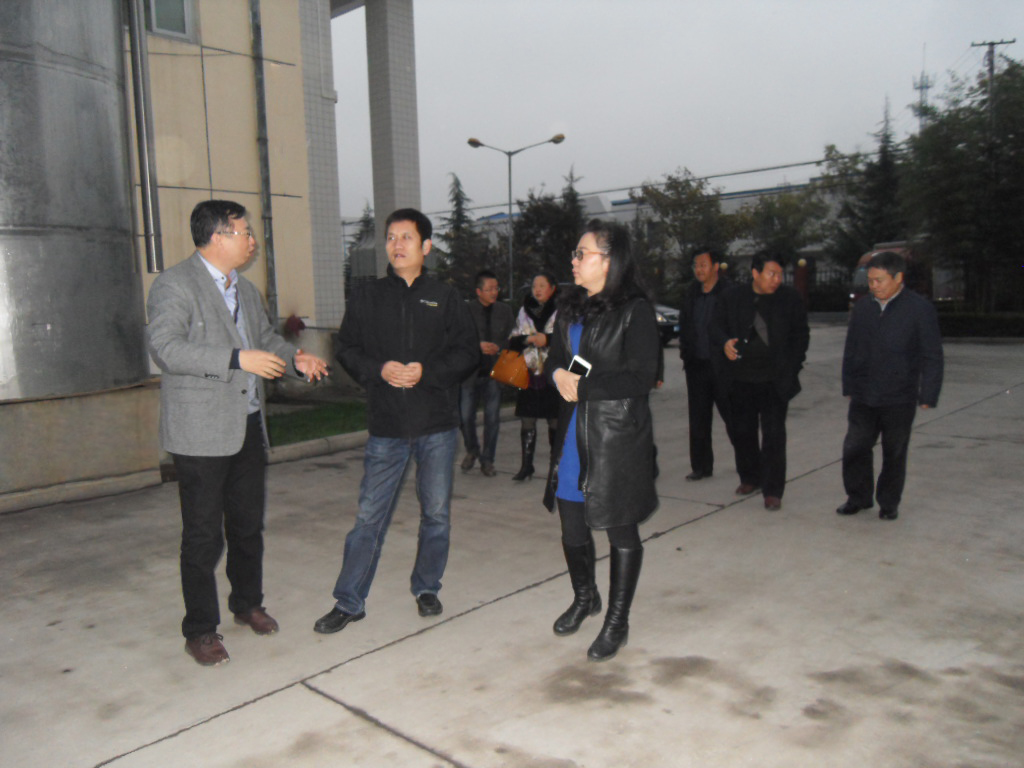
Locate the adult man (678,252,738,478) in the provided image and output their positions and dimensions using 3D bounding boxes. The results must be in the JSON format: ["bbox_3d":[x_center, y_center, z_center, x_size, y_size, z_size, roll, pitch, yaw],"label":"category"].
[{"bbox_3d":[1.475,-0.157,6.162,0.540,1.690,0.500,2,7,30],"label":"adult man"}]

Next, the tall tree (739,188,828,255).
[{"bbox_3d":[12.891,-6.160,39.312,4.400,6.312,4.400,0,6,18],"label":"tall tree"}]

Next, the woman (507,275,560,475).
[{"bbox_3d":[0.178,-0.062,6.554,0.500,1.630,0.420,1,7,30],"label":"woman"}]

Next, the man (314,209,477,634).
[{"bbox_3d":[-0.484,0.152,3.530,0.650,1.730,0.450,-1,6,6],"label":"man"}]

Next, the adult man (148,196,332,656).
[{"bbox_3d":[-1.068,0.167,3.235,0.570,1.740,0.530,3,7,39],"label":"adult man"}]

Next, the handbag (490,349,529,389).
[{"bbox_3d":[-0.015,-0.121,6.250,0.290,0.280,0.140,19,6,14],"label":"handbag"}]

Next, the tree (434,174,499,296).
[{"bbox_3d":[-1.902,-5.133,33.320,3.000,6.462,3.000,-2,6,-3],"label":"tree"}]

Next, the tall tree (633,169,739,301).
[{"bbox_3d":[7.315,-5.591,34.324,4.600,6.546,4.600,-1,6,12],"label":"tall tree"}]

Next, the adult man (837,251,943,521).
[{"bbox_3d":[2.375,-0.019,5.244,0.620,1.650,0.430,2,7,33],"label":"adult man"}]

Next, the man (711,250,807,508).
[{"bbox_3d":[1.693,-0.043,5.598,0.620,1.680,0.450,1,6,27],"label":"man"}]

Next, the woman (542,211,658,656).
[{"bbox_3d":[0.341,0.199,3.274,0.500,1.660,0.460,4,8,42],"label":"woman"}]

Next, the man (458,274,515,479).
[{"bbox_3d":[-0.203,-0.100,6.881,0.520,1.680,0.400,-3,6,-7],"label":"man"}]

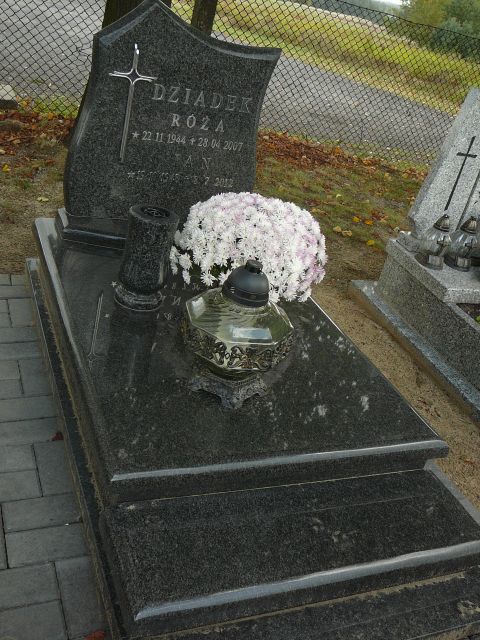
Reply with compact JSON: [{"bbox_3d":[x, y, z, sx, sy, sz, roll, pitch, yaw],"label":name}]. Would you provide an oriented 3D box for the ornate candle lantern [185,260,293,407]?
[{"bbox_3d":[-0.005,0.021,1.670,0.268,0.382,0.268,3,31,-18],"label":"ornate candle lantern"}]

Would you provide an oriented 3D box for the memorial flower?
[{"bbox_3d":[0.036,-0.208,2.079,0.490,0.390,0.490,-1,32,-25],"label":"memorial flower"}]

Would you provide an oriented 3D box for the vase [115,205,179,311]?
[{"bbox_3d":[-0.292,-0.191,2.008,0.154,0.296,0.154,-1,32,-25],"label":"vase"}]

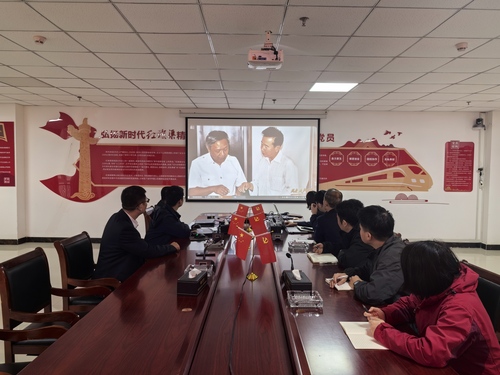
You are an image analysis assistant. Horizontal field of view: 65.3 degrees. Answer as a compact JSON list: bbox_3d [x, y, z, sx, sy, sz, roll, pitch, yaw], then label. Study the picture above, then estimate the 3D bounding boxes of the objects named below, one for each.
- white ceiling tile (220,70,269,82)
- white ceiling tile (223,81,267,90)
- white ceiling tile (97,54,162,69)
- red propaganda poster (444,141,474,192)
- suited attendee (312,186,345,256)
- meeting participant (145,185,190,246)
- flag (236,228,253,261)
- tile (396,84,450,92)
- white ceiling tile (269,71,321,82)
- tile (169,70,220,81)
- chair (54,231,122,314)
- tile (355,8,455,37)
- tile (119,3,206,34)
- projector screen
[{"bbox_3d":[-0.057,-1.369,4.750,0.600,0.030,0.600,1,3,0],"label":"white ceiling tile"},{"bbox_3d":[-0.061,-1.401,5.349,0.600,0.030,0.600,1,3,0],"label":"white ceiling tile"},{"bbox_3d":[-1.255,-1.351,4.133,0.600,0.020,0.600,1,3,0],"label":"white ceiling tile"},{"bbox_3d":[3.949,-0.389,7.346,0.555,0.964,0.020,1,3,-1],"label":"red propaganda poster"},{"bbox_3d":[0.796,0.649,3.991,0.700,1.260,0.550,3,4,40],"label":"suited attendee"},{"bbox_3d":[-0.880,0.640,4.335,0.700,1.290,0.550,-1,4,-31],"label":"meeting participant"},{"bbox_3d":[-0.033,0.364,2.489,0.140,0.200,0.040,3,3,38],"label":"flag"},{"bbox_3d":[2.337,-1.355,5.333,0.600,0.020,0.590,1,3,-1],"label":"tile"},{"bbox_3d":[0.541,-1.356,4.737,0.600,0.020,0.600,1,3,0],"label":"white ceiling tile"},{"bbox_3d":[-0.659,-1.372,4.727,0.600,0.020,0.600,1,3,0],"label":"tile"},{"bbox_3d":[-1.099,0.826,2.922,0.590,0.930,0.560,1,3,-2],"label":"chair"},{"bbox_3d":[1.155,-1.255,2.961,0.600,0.030,0.600,1,3,0],"label":"tile"},{"bbox_3d":[-0.645,-1.280,2.948,0.600,0.030,0.600,1,3,0],"label":"tile"},{"bbox_3d":[0.050,-0.503,7.404,2.520,1.600,0.050,1,3,0],"label":"projector screen"}]

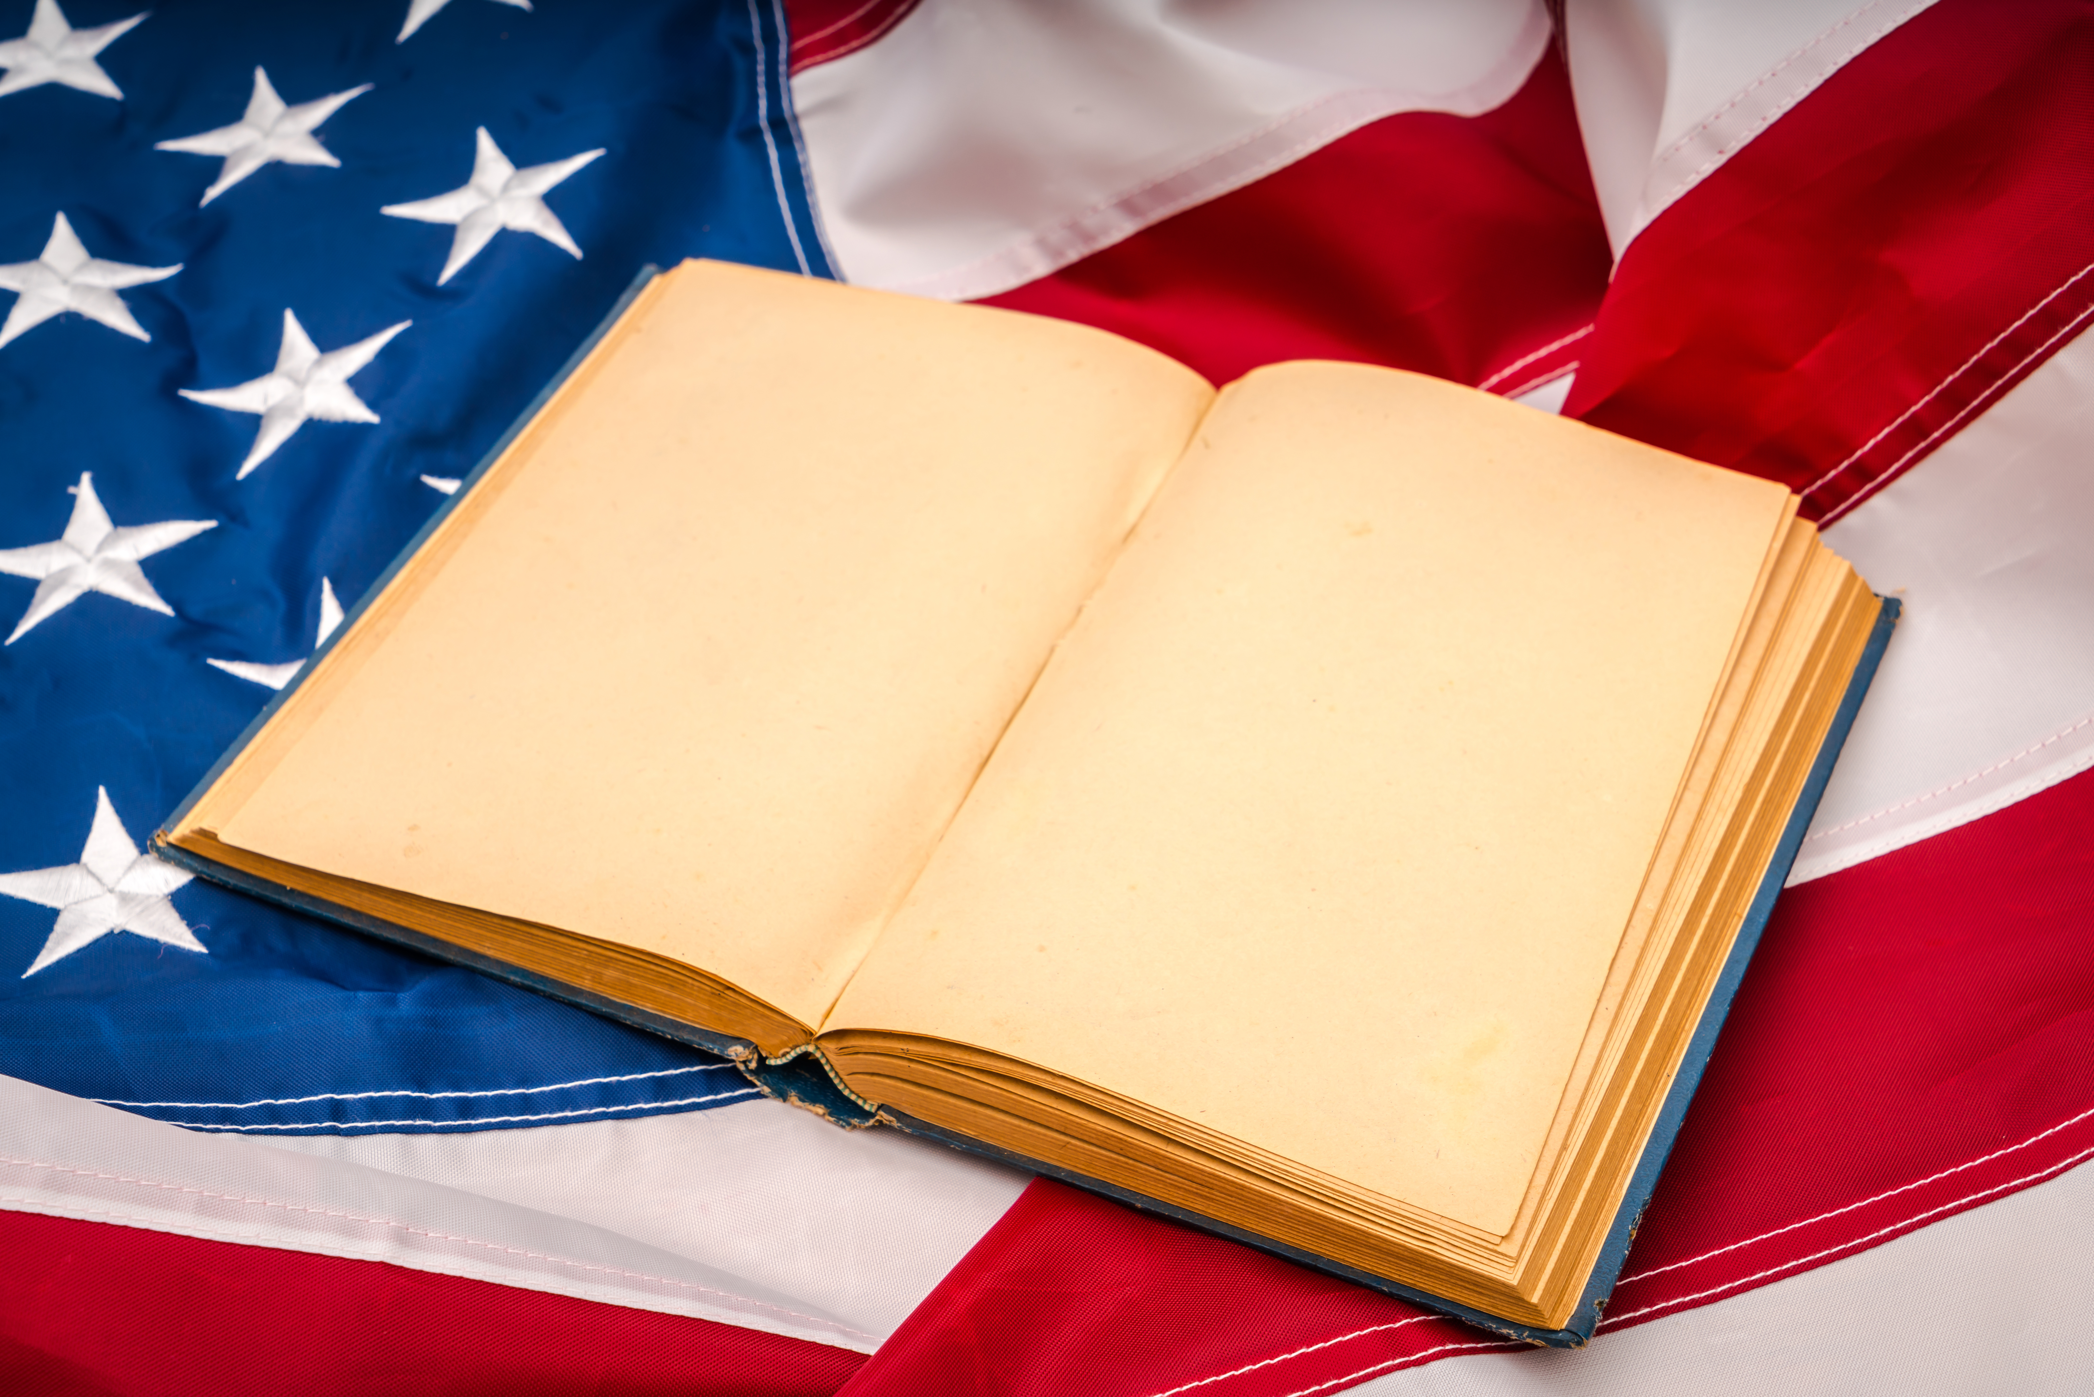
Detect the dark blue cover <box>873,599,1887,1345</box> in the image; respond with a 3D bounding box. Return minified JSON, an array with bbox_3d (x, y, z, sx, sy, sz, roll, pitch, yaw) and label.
[{"bbox_3d":[0.071,0.028,0.651,0.130,0.005,0.192,16,49,20],"label":"dark blue cover"}]

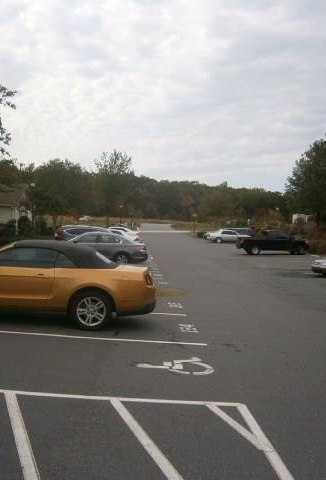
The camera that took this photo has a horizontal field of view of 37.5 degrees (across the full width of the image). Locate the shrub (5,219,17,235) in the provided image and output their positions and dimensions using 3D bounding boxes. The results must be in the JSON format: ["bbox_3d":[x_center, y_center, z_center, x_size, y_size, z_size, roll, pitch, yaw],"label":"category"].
[{"bbox_3d":[-11.346,-1.011,36.000,0.900,1.200,0.900,2,1,-3],"label":"shrub"}]

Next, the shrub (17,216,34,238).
[{"bbox_3d":[-12.870,-1.260,45.000,1.500,1.870,1.500,2,1,-3],"label":"shrub"}]

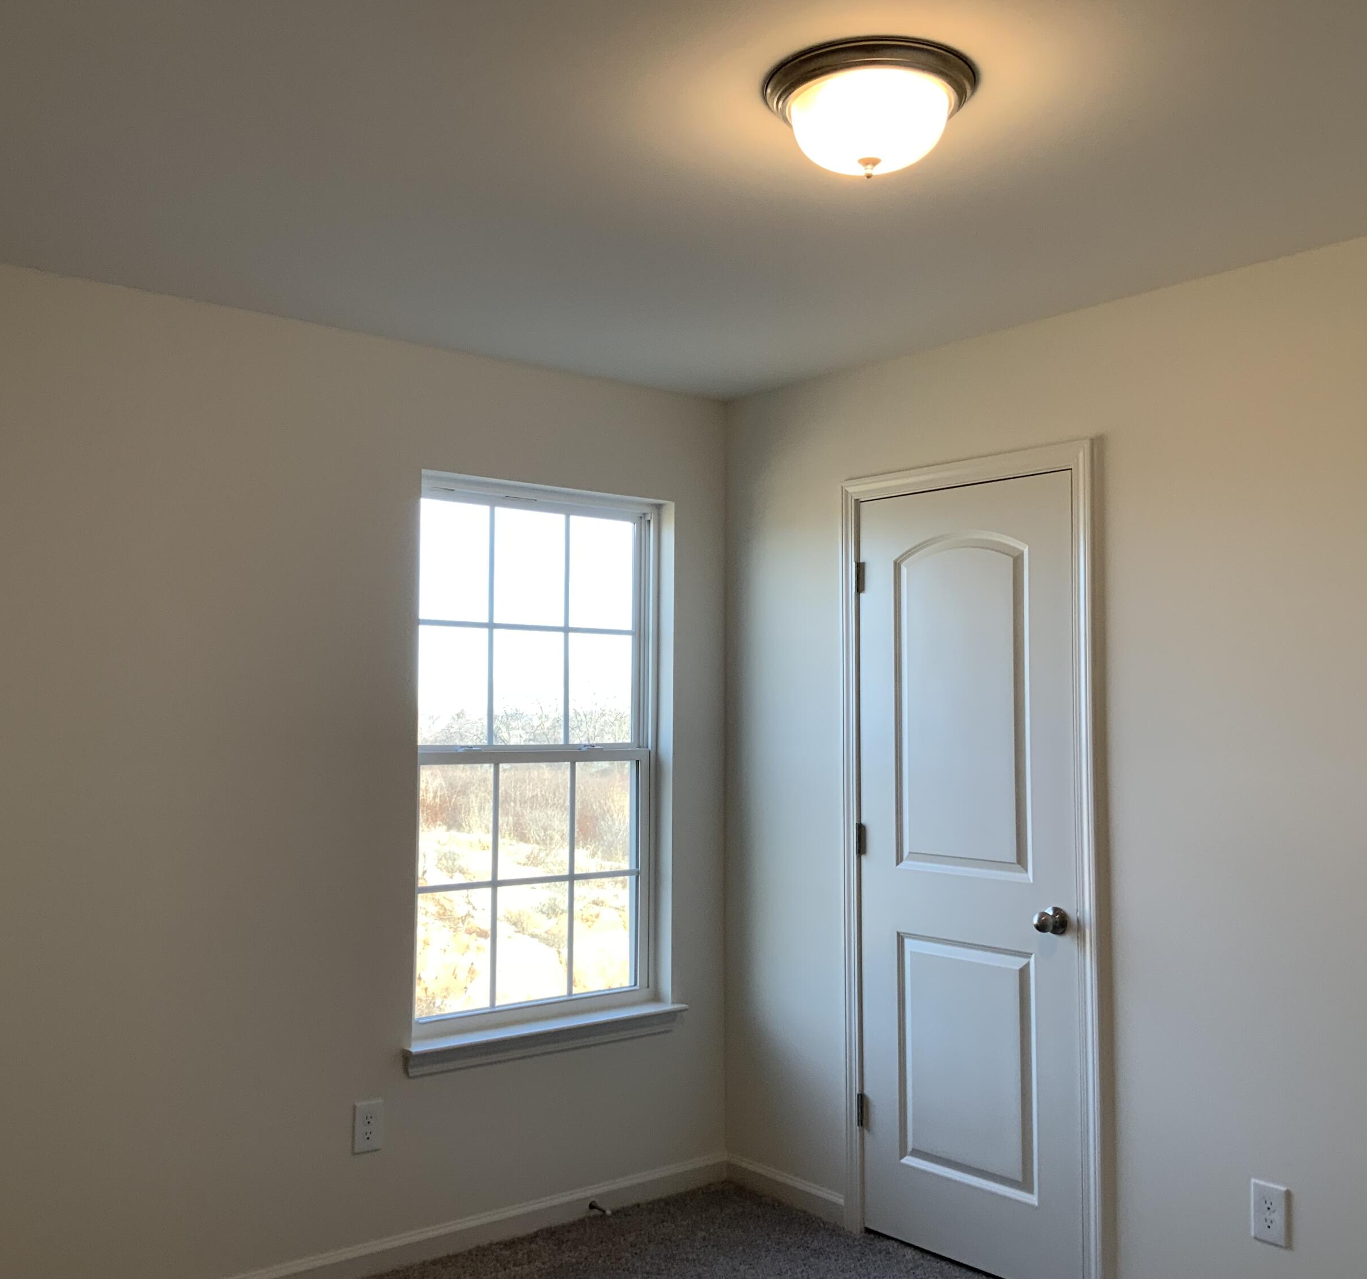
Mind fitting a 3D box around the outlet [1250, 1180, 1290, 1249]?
[{"bbox_3d":[1.266,1.245,3.091,0.010,0.126,0.080,3,-5,-40],"label":"outlet"}]

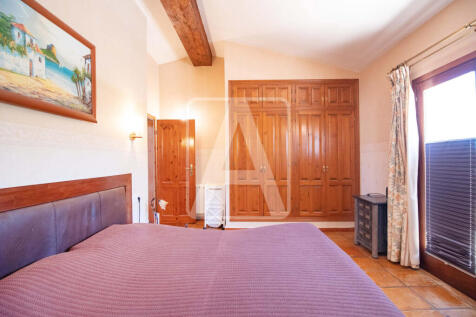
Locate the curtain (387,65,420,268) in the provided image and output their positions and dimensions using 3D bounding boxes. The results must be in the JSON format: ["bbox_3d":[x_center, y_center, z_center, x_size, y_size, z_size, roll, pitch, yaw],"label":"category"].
[{"bbox_3d":[2.050,0.090,2.490,0.200,2.410,0.360,0,1,2],"label":"curtain"}]

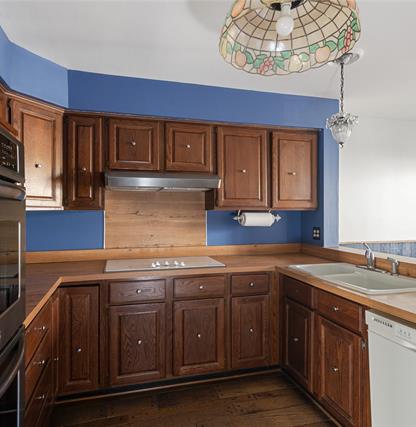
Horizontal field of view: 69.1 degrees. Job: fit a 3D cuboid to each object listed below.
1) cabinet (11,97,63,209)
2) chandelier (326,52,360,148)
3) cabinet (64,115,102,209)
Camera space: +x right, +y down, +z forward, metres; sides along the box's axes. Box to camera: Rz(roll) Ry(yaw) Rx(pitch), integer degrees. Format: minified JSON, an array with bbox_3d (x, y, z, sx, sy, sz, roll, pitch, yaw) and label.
[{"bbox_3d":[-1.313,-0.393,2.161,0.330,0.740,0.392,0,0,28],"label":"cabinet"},{"bbox_3d":[0.959,-0.790,2.150,0.236,0.650,0.236,0,0,-15],"label":"chandelier"},{"bbox_3d":[-0.976,-0.389,2.445,0.283,0.733,0.310,0,0,-15],"label":"cabinet"}]

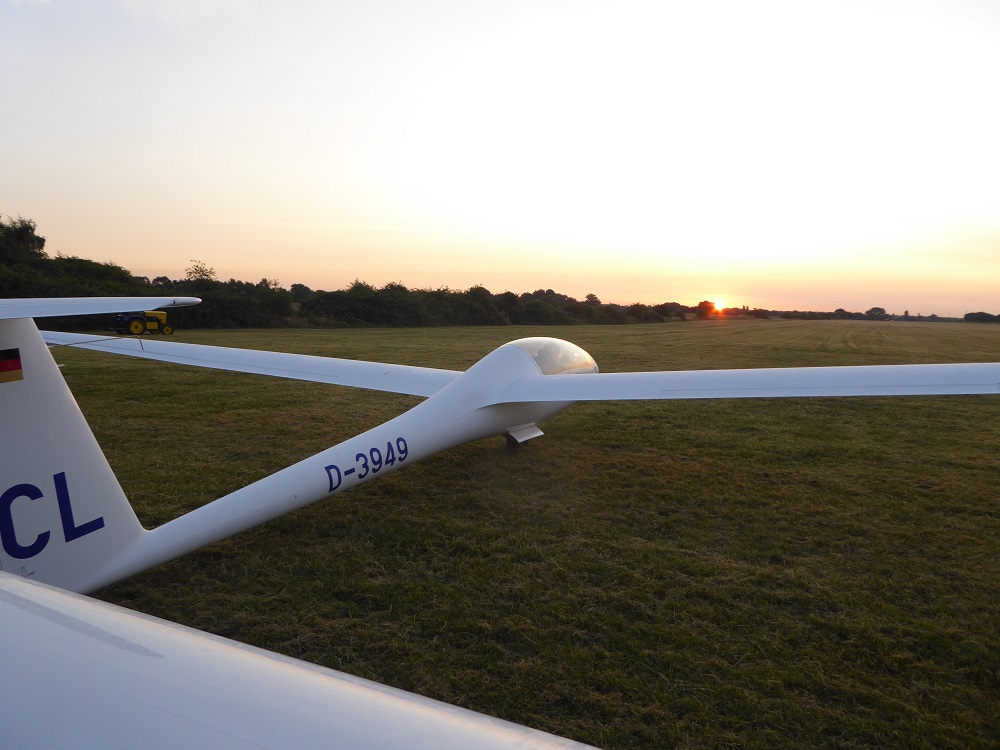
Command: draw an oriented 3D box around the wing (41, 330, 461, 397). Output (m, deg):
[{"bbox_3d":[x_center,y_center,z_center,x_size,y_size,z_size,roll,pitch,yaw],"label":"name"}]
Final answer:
[{"bbox_3d":[-3.535,-0.239,7.973,6.915,0.165,0.920,6,13,24],"label":"wing"}]

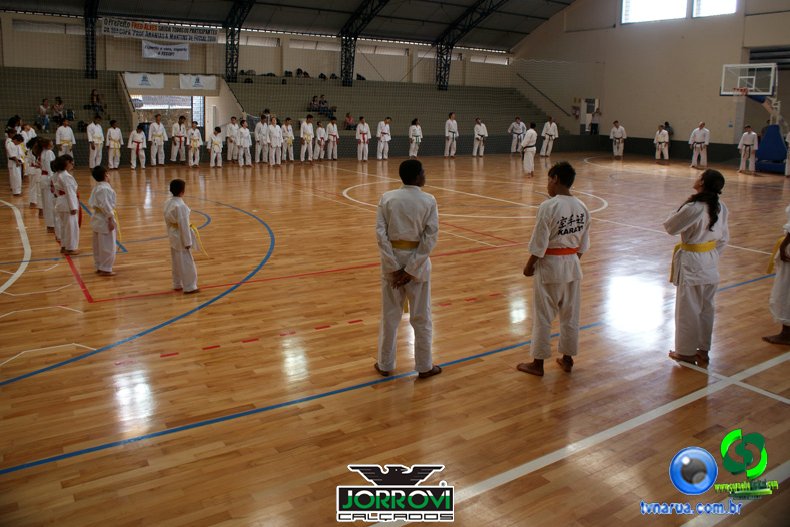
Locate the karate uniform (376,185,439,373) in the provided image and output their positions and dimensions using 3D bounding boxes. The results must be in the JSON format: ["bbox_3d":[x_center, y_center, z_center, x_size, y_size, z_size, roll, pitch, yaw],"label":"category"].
[{"bbox_3d":[0.095,0.102,4.311,0.470,1.350,0.330,2,14,3],"label":"karate uniform"}]

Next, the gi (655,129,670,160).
[{"bbox_3d":[11.846,-5.208,26.291,0.560,1.438,0.310,13,19,39],"label":"gi"}]

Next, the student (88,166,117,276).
[{"bbox_3d":[-3.467,-0.504,6.983,0.280,1.277,0.370,-12,20,-42],"label":"student"}]

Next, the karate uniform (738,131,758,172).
[{"bbox_3d":[13.386,-4.216,22.440,0.600,1.529,0.330,14,19,40],"label":"karate uniform"}]

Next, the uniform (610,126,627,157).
[{"bbox_3d":[10.475,-5.718,27.742,0.700,1.492,0.360,8,16,24],"label":"uniform"}]

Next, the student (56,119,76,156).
[{"bbox_3d":[-10.151,-3.687,18.311,0.560,1.541,0.320,-8,17,-31],"label":"student"}]

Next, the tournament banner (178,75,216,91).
[{"bbox_3d":[-8.549,-7.883,25.804,1.559,0.566,0.050,-8,17,-33],"label":"tournament banner"}]

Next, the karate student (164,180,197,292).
[{"bbox_3d":[-2.159,-0.278,5.992,0.330,1.139,0.260,14,19,42],"label":"karate student"}]

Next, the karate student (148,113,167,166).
[{"bbox_3d":[-7.755,-4.034,19.424,0.600,1.712,0.340,-5,16,-24],"label":"karate student"}]

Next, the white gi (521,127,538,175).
[{"bbox_3d":[4.274,-3.541,18.798,0.520,1.427,0.340,-7,16,-29],"label":"white gi"}]

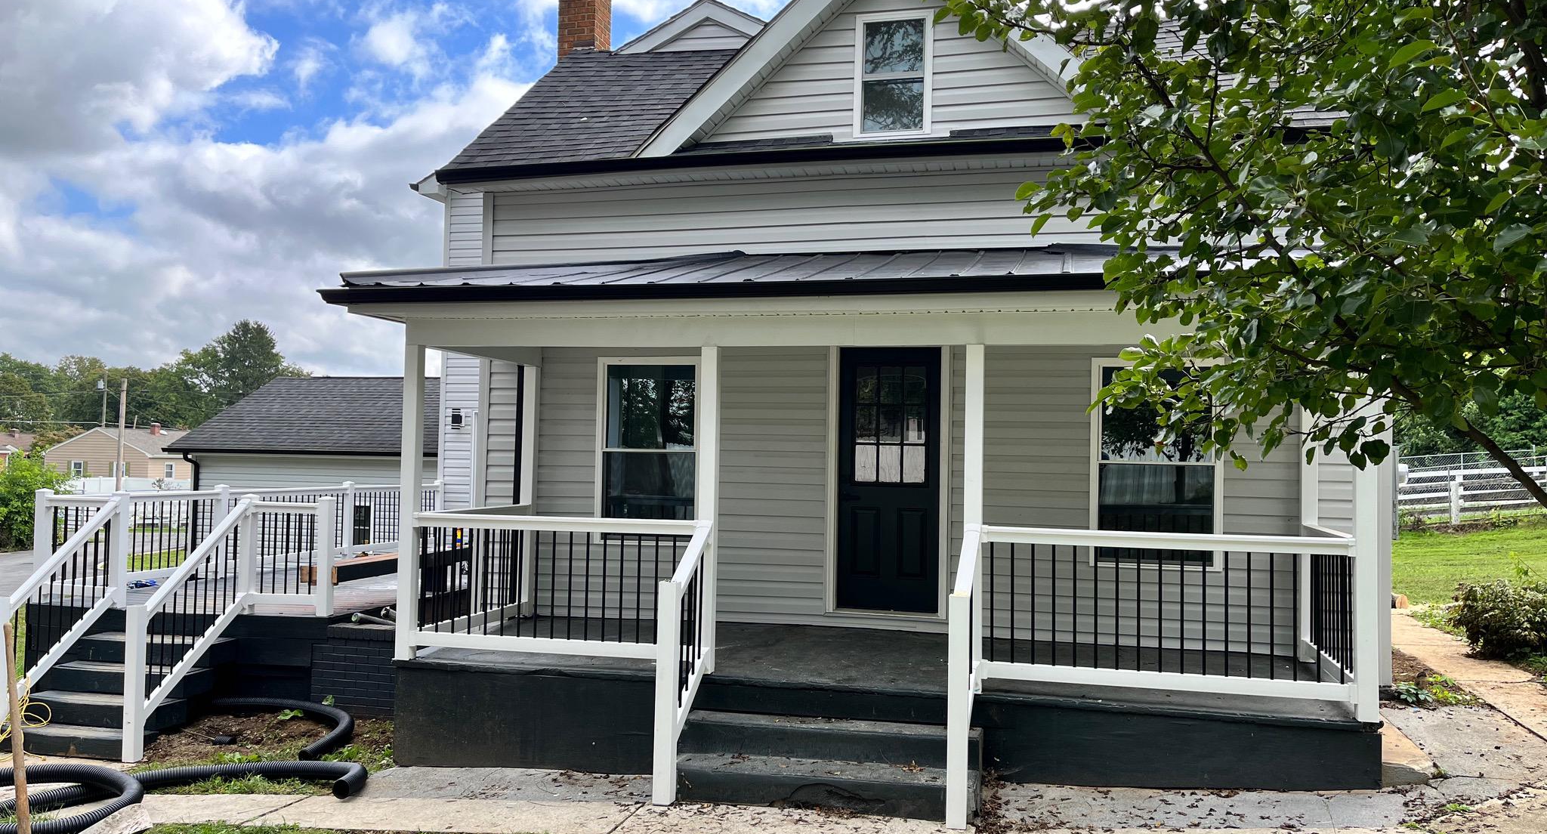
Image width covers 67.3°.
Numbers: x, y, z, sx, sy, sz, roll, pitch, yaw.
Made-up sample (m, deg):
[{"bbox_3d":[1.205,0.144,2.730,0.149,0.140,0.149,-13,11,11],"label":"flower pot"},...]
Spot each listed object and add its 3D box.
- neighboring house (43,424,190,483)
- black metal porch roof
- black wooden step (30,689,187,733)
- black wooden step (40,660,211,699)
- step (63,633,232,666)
[{"bbox_3d":[-44.645,3.420,83.975,8.000,4.700,12.500,1,-3,8],"label":"neighboring house"},{"bbox_3d":[0.641,-0.994,7.736,6.460,0.780,2.770,0,-3,14],"label":"black metal porch roof"},{"bbox_3d":[-5.348,2.337,9.230,1.355,0.203,0.290,0,-3,14],"label":"black wooden step"},{"bbox_3d":[-5.274,2.148,9.515,1.355,0.203,0.290,0,-3,14],"label":"black wooden step"},{"bbox_3d":[-5.200,1.960,9.801,1.355,0.203,0.290,0,-3,14],"label":"step"}]

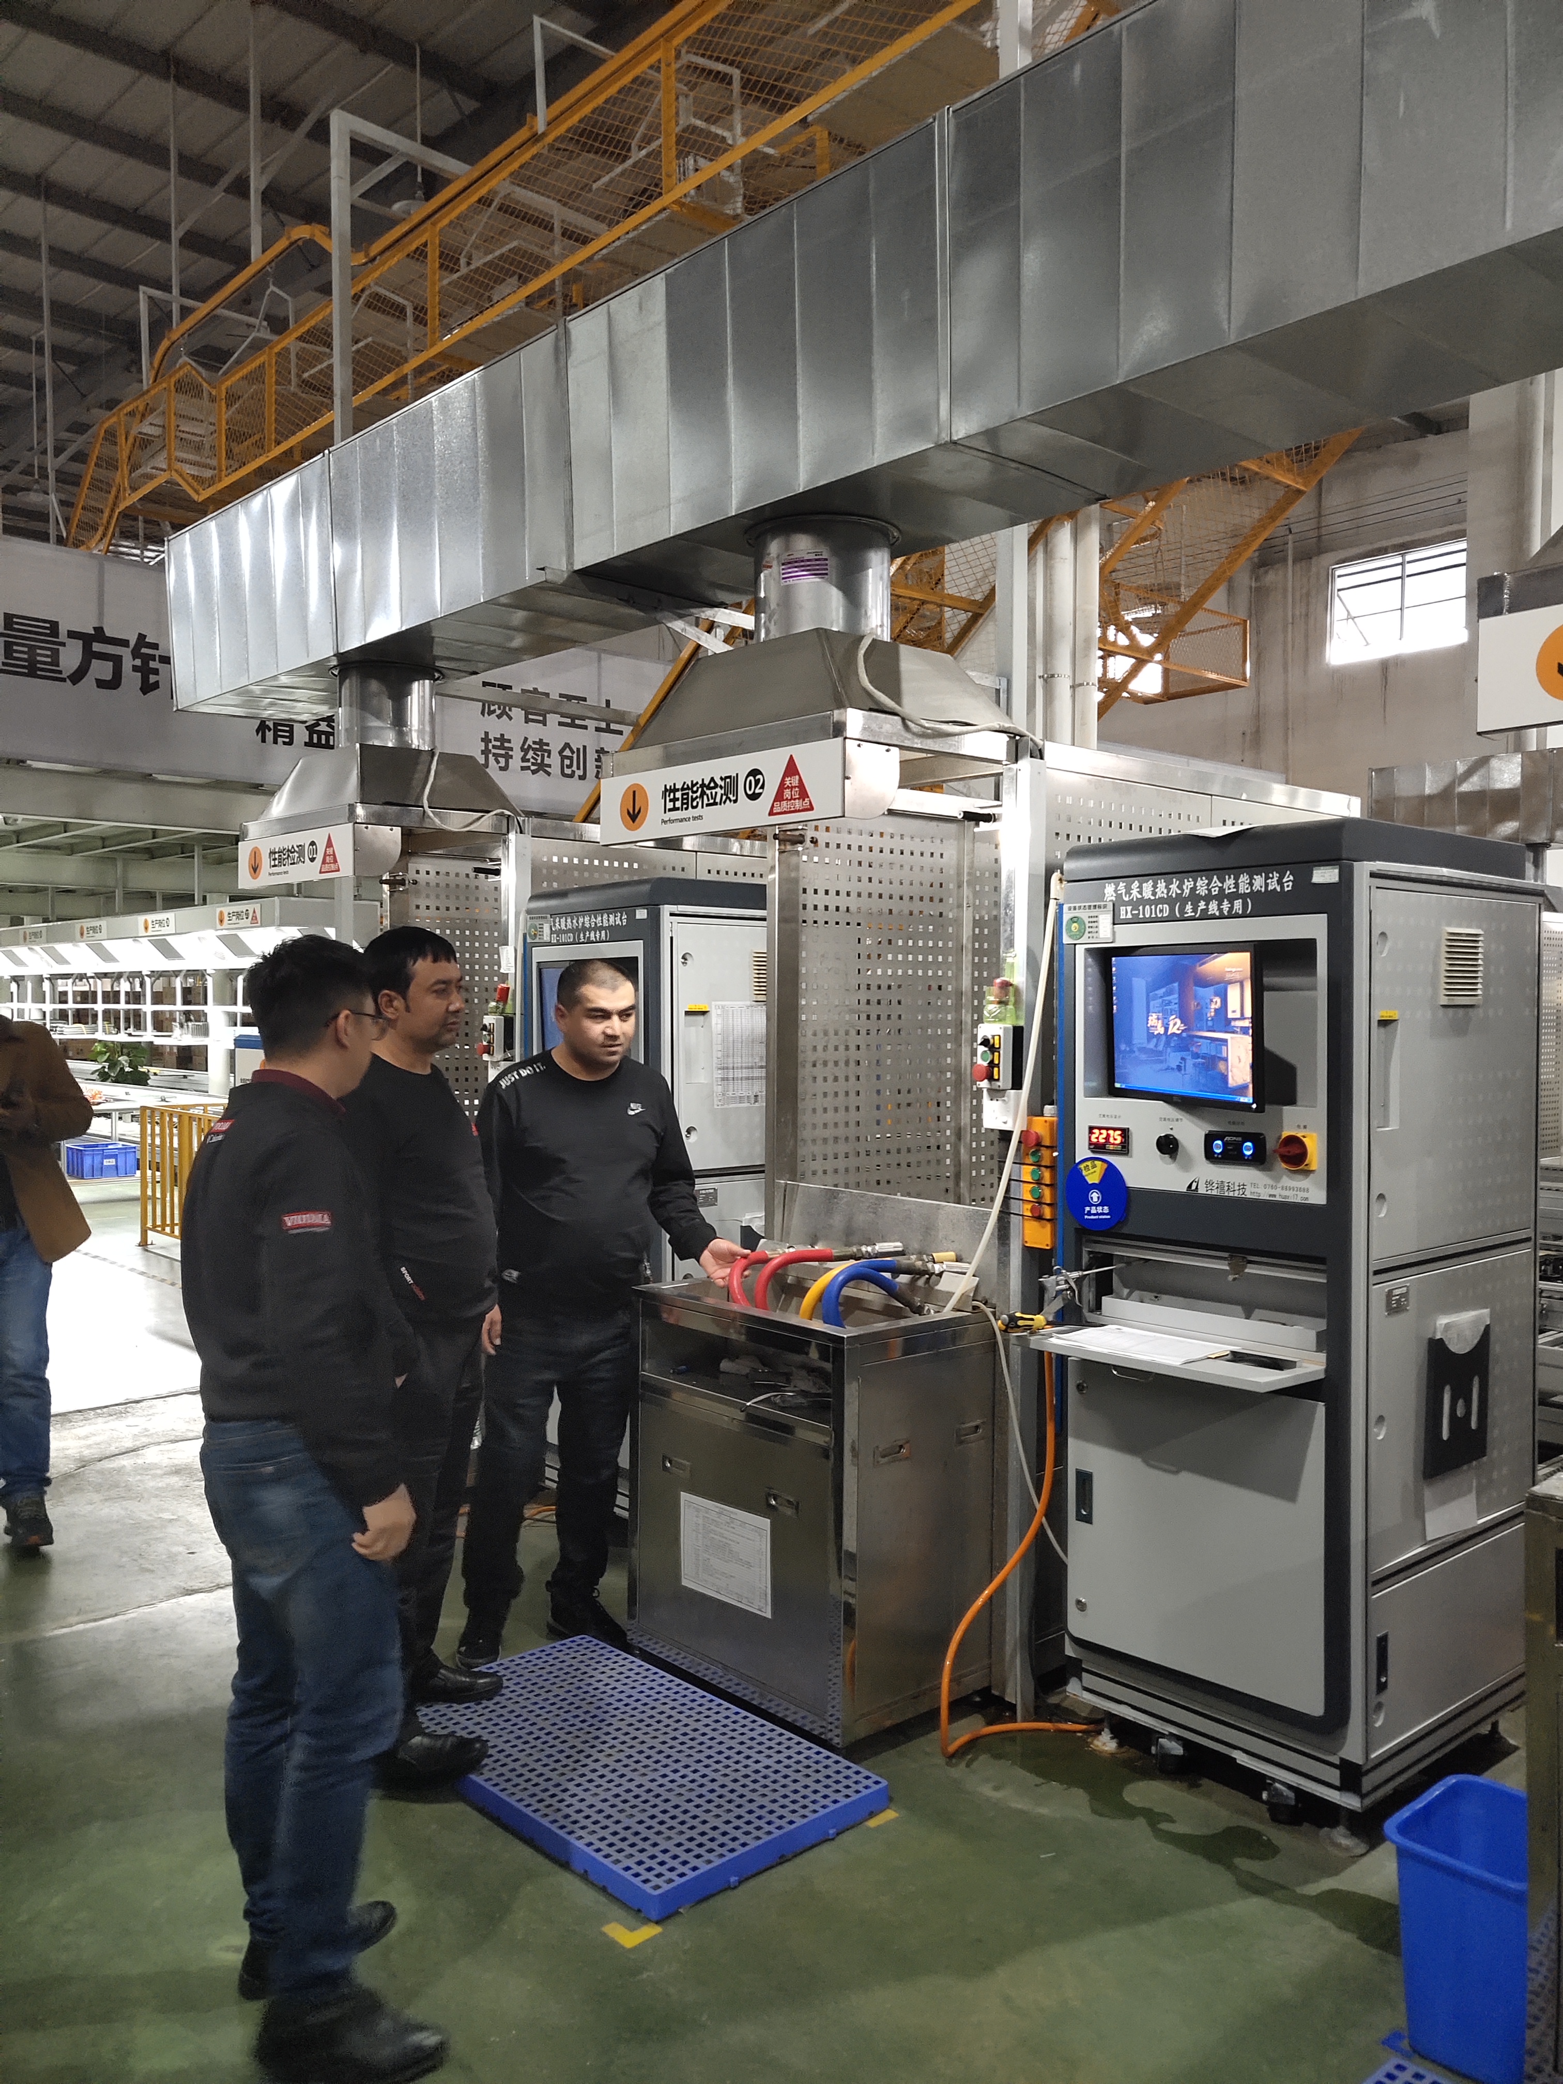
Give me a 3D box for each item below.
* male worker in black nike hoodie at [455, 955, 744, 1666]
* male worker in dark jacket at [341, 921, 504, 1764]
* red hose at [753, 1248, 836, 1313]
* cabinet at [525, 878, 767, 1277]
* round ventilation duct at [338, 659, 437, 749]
[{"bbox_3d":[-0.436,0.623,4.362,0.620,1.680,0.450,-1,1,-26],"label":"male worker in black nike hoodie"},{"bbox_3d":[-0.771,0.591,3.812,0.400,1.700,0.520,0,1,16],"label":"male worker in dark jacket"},{"bbox_3d":[0.038,0.535,4.092,0.250,0.160,0.070,-1,1,-41],"label":"red hose"},{"bbox_3d":[-0.284,0.501,5.440,0.790,1.880,0.700,-1,2,-42],"label":"cabinet"},{"bbox_3d":[-1.202,-1.021,5.511,0.300,0.270,0.300,0,1,0],"label":"round ventilation duct"}]

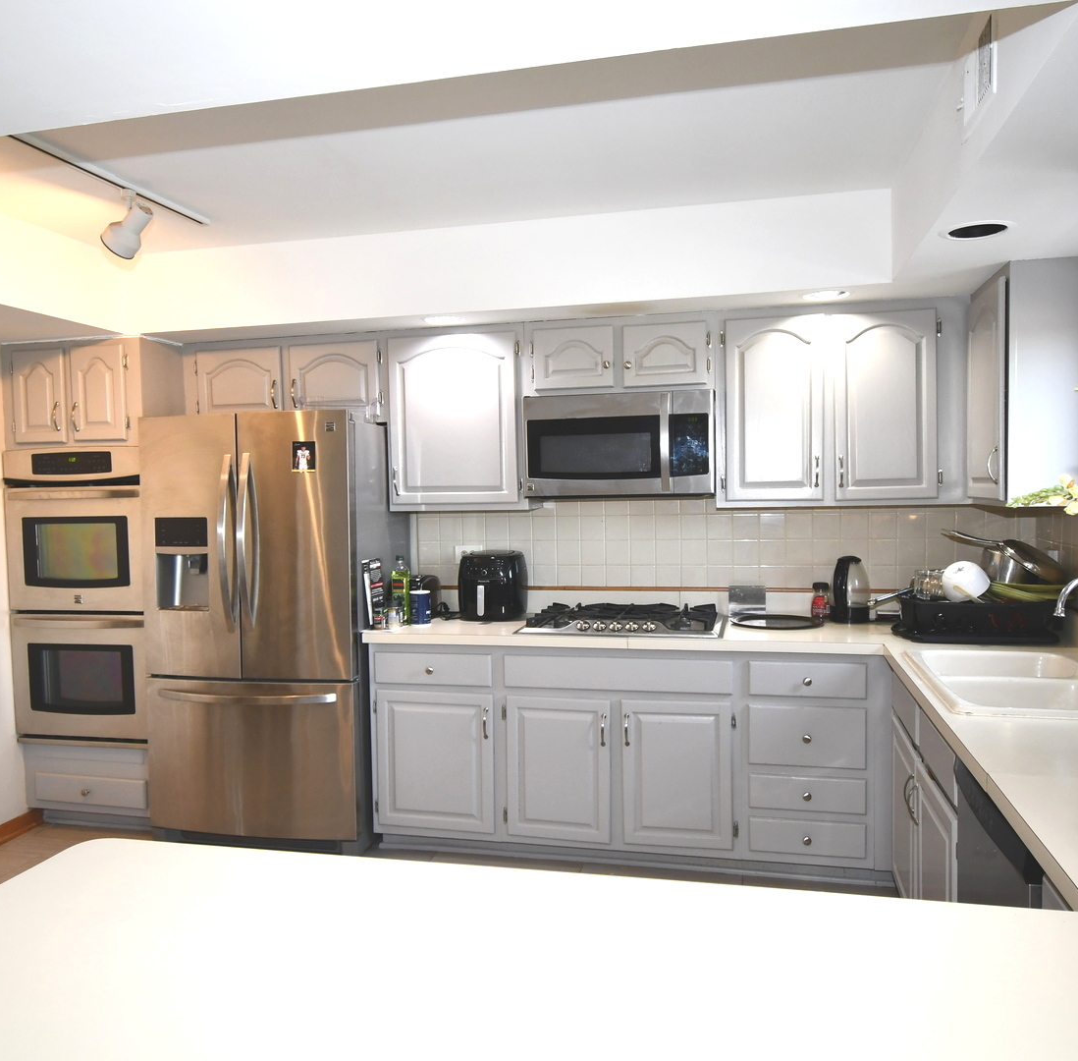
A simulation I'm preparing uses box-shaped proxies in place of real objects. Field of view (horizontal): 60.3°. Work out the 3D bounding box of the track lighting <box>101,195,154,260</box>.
[{"bbox_3d":[-1.308,-0.971,2.963,0.170,0.205,0.150,0,3,25],"label":"track lighting"}]

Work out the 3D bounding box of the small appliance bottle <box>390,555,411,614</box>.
[{"bbox_3d":[-0.586,0.246,3.942,0.078,0.292,0.080,0,3,13],"label":"small appliance bottle"}]

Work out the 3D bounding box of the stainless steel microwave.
[{"bbox_3d":[0.352,-0.348,3.841,0.760,0.406,0.400,0,3,13],"label":"stainless steel microwave"}]

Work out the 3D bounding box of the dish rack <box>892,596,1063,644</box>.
[{"bbox_3d":[1.560,0.313,3.354,0.485,0.137,0.370,0,3,13],"label":"dish rack"}]

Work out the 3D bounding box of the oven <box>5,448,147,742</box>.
[{"bbox_3d":[-1.948,0.285,4.277,0.690,1.300,0.570,0,3,13],"label":"oven"}]

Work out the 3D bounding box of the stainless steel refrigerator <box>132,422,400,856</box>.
[{"bbox_3d":[-1.084,0.423,3.975,0.900,1.780,0.730,0,3,13],"label":"stainless steel refrigerator"}]

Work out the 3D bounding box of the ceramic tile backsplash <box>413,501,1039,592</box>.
[{"bbox_3d":[0.706,0.067,3.998,2.645,0.385,0.025,0,3,13],"label":"ceramic tile backsplash"}]

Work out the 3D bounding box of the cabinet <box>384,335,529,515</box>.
[{"bbox_3d":[-0.314,-0.468,4.033,0.610,0.763,0.325,0,3,13],"label":"cabinet"}]

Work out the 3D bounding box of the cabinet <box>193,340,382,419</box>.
[{"bbox_3d":[-1.089,-0.659,4.209,0.957,0.380,0.325,0,3,13],"label":"cabinet"}]

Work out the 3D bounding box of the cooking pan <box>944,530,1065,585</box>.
[{"bbox_3d":[1.660,0.080,3.270,0.480,0.105,0.280,32,9,-2],"label":"cooking pan"}]

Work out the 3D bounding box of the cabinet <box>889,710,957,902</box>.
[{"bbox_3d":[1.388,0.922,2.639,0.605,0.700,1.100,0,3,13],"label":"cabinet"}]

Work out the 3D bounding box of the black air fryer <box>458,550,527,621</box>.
[{"bbox_3d":[-0.199,0.238,3.998,0.260,0.290,0.300,0,3,13],"label":"black air fryer"}]

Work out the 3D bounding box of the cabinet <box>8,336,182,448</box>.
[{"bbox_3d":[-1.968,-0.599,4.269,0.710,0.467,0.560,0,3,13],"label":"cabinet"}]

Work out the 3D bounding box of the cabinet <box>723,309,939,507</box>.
[{"bbox_3d":[1.141,-0.476,3.684,0.845,0.758,0.325,0,3,13],"label":"cabinet"}]

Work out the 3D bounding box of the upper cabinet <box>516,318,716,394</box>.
[{"bbox_3d":[0.345,-0.713,3.863,0.780,0.290,0.340,0,3,13],"label":"upper cabinet"}]

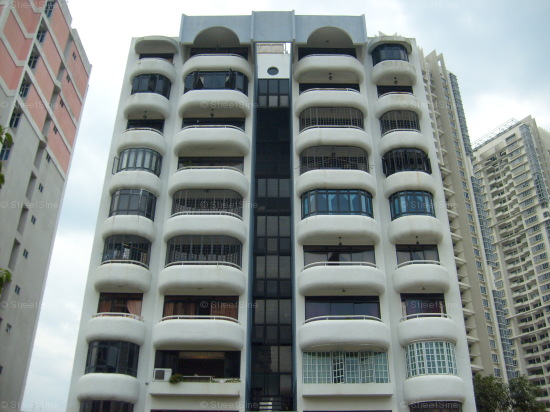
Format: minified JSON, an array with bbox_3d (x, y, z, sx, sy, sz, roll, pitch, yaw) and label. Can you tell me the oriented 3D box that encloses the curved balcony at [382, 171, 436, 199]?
[{"bbox_3d":[8.157,-1.246,33.713,3.060,1.152,1.140,0,-29,0],"label":"curved balcony"}]

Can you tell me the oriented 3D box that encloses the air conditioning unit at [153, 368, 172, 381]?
[{"bbox_3d":[-5.410,8.256,27.025,0.854,0.600,0.330,0,-29,0],"label":"air conditioning unit"}]

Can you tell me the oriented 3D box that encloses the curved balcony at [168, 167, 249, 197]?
[{"bbox_3d":[-3.798,-1.412,32.027,4.547,1.579,1.047,0,-29,0],"label":"curved balcony"}]

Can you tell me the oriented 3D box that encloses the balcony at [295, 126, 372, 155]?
[{"bbox_3d":[3.621,-4.033,34.257,4.629,1.527,1.200,0,-29,0],"label":"balcony"}]

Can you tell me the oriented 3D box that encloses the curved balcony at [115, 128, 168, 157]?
[{"bbox_3d":[-8.475,-4.068,35.303,3.060,1.437,1.140,0,-29,0],"label":"curved balcony"}]

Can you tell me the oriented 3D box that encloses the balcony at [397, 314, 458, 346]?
[{"bbox_3d":[7.928,6.382,28.692,3.036,1.508,0.962,0,-29,0],"label":"balcony"}]

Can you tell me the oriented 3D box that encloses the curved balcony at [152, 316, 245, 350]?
[{"bbox_3d":[-3.895,6.494,28.288,4.623,1.447,1.320,0,-29,0],"label":"curved balcony"}]

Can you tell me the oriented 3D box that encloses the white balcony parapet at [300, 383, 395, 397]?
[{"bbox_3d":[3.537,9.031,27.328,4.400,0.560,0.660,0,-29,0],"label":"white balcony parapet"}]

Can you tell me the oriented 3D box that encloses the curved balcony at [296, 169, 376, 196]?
[{"bbox_3d":[3.625,-1.262,32.616,4.716,1.247,1.320,0,-29,0],"label":"curved balcony"}]

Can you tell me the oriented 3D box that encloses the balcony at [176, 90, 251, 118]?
[{"bbox_3d":[-3.815,-6.384,35.088,4.617,1.195,1.268,0,-28,0],"label":"balcony"}]

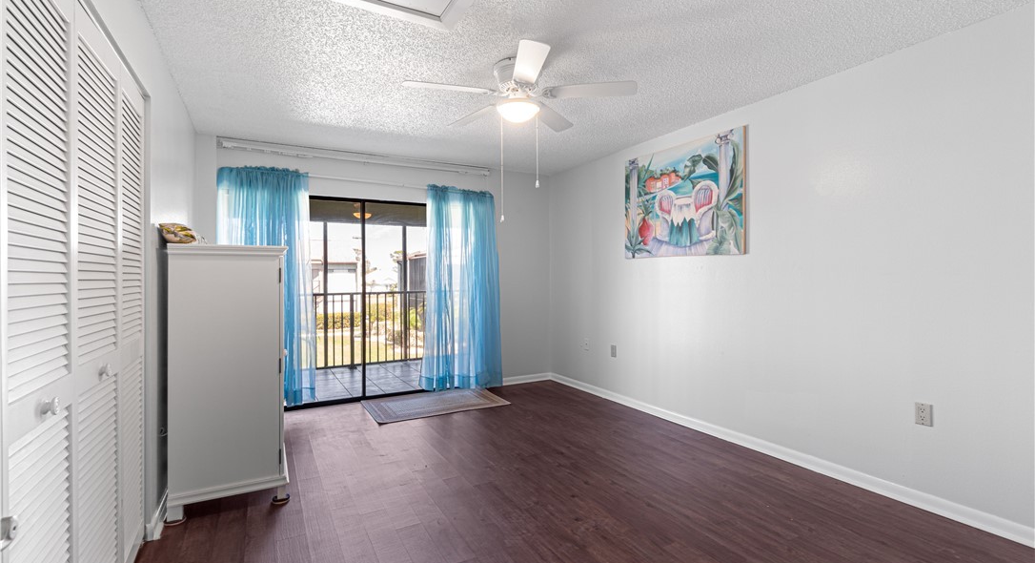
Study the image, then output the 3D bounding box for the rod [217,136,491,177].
[{"bbox_3d":[-1.425,-1.192,4.233,2.508,0.090,0.075,0,0,-27],"label":"rod"}]

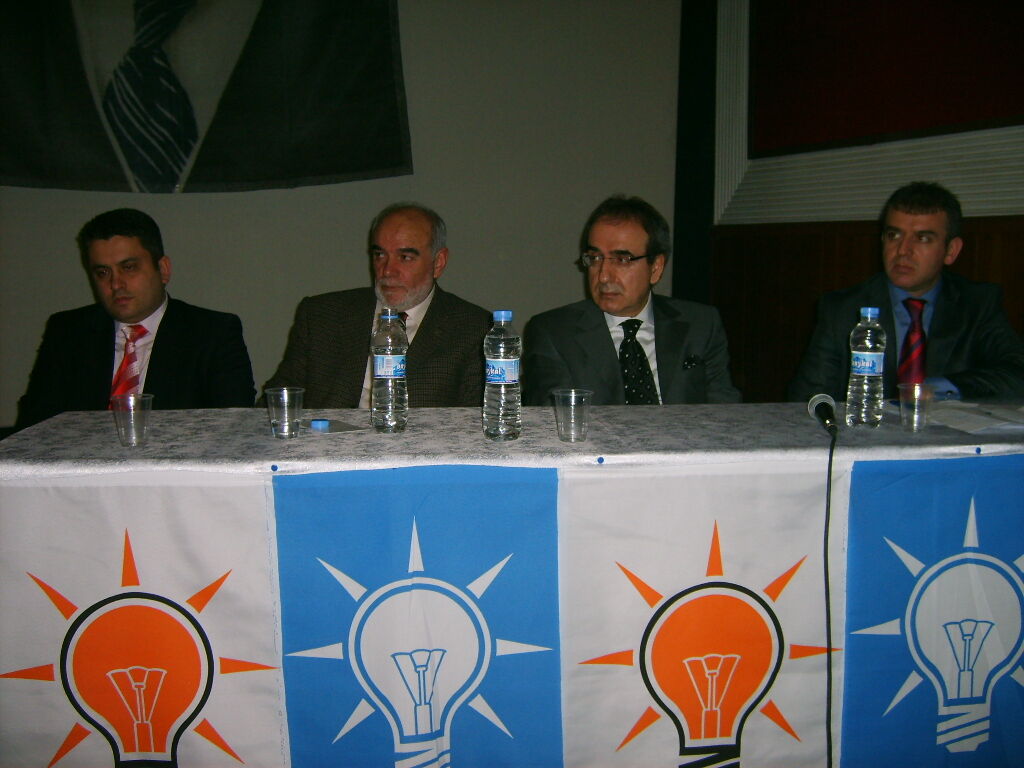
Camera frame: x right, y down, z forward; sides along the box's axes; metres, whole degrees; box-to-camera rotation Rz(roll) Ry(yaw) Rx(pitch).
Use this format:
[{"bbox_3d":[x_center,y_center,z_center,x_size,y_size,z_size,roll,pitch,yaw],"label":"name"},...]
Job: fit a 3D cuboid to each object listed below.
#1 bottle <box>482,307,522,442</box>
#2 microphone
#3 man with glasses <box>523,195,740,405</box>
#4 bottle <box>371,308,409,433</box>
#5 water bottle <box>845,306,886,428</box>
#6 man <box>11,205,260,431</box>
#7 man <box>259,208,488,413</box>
[{"bbox_3d":[-0.016,-0.015,1.722,0.065,0.214,0.065,-1,7,-5],"label":"bottle"},{"bbox_3d":[0.562,0.051,1.851,0.052,0.052,0.185,1,7,10],"label":"microphone"},{"bbox_3d":[0.259,0.224,2.171,0.540,1.234,0.800,0,7,2],"label":"man with glasses"},{"bbox_3d":[-0.215,-0.024,1.805,0.065,0.212,0.065,-1,7,-5],"label":"bottle"},{"bbox_3d":[0.641,-0.031,1.856,0.065,0.214,0.065,-1,7,-5],"label":"water bottle"},{"bbox_3d":[-0.791,0.249,2.096,0.540,1.201,0.800,-1,7,-8],"label":"man"},{"bbox_3d":[-0.310,0.223,2.232,0.540,1.223,0.800,0,7,3],"label":"man"}]

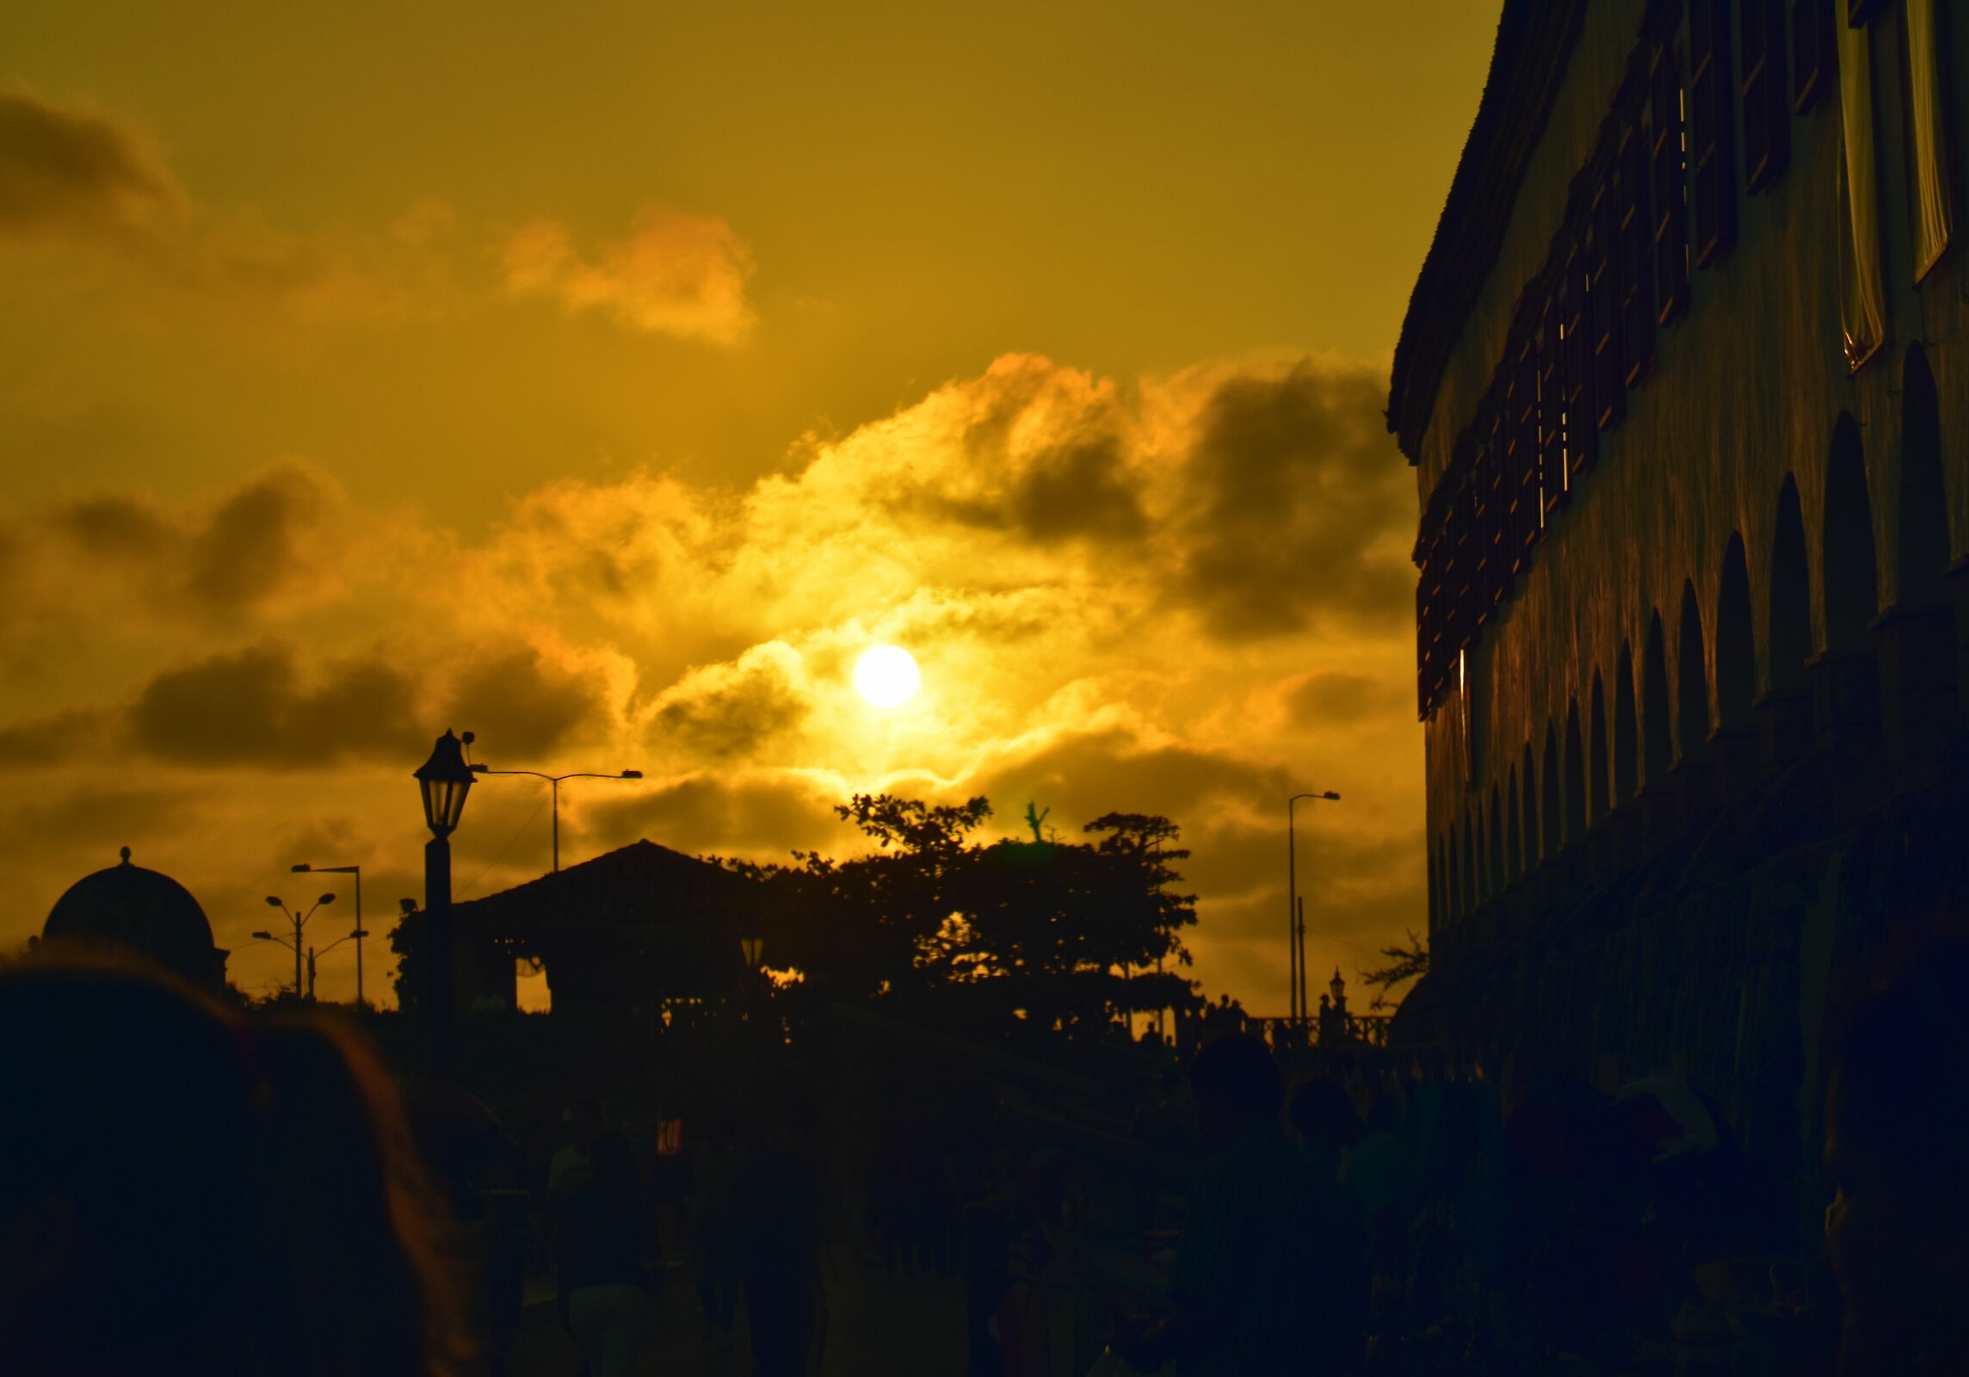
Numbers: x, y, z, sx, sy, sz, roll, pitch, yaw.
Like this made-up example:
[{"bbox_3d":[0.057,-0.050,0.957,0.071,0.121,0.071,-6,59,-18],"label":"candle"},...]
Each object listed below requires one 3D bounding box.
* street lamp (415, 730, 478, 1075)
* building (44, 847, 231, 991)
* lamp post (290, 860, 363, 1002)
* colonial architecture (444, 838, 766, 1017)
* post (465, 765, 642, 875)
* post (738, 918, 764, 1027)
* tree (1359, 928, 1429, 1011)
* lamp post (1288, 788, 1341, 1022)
[{"bbox_3d":[-4.438,2.742,49.833,0.530,4.800,0.530,-1,-4,0],"label":"street lamp"},{"bbox_3d":[-17.208,5.798,121.819,3.800,5.200,3.800,-1,-4,0],"label":"building"},{"bbox_3d":[-21.721,10.576,199.666,2.400,9.600,0.400,-1,-4,0],"label":"lamp post"},{"bbox_3d":[-8.346,5.734,137.840,7.800,4.600,7.000,-1,-4,0],"label":"colonial architecture"},{"bbox_3d":[-13.090,8.065,184.607,5.400,11.300,0.450,-1,-4,0],"label":"post"},{"bbox_3d":[-3.842,6.146,99.833,0.550,4.800,0.550,-1,-4,0],"label":"post"},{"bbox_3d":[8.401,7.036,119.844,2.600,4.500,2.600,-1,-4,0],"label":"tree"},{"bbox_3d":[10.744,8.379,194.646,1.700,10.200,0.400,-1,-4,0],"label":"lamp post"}]

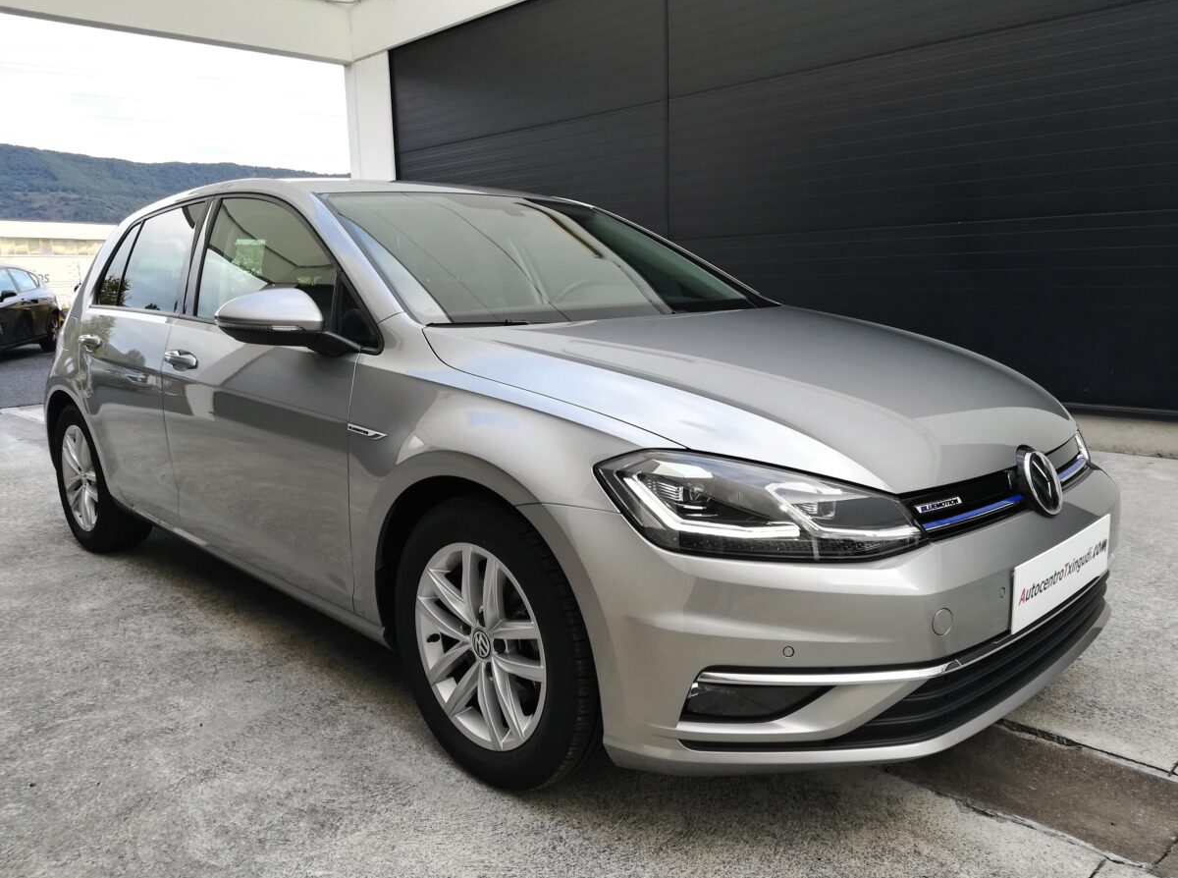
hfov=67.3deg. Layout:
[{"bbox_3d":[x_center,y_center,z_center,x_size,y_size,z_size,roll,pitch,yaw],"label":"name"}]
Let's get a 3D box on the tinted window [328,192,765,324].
[{"bbox_3d":[-0.089,-0.582,2.757,1.420,0.110,0.870,-10,43,-45],"label":"tinted window"}]

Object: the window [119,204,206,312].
[{"bbox_3d":[-1.471,-0.617,3.057,0.620,0.380,0.050,8,-9,43],"label":"window"}]

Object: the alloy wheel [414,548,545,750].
[{"bbox_3d":[-0.178,0.425,1.916,0.442,0.442,0.180,8,13,44],"label":"alloy wheel"}]

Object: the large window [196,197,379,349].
[{"bbox_3d":[-0.822,-0.487,2.424,1.110,0.471,0.050,8,-9,43],"label":"large window"}]

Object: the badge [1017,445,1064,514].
[{"bbox_3d":[0.942,0.094,1.866,0.148,0.150,0.045,-10,-11,-45],"label":"badge"}]

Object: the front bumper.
[{"bbox_3d":[0.753,0.289,2.087,0.660,0.520,1.790,8,13,43],"label":"front bumper"}]

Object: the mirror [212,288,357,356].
[{"bbox_3d":[-0.728,-0.281,2.124,0.230,0.165,0.240,8,13,43],"label":"mirror"}]

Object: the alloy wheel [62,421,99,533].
[{"bbox_3d":[-2.059,0.154,3.736,0.442,0.442,0.180,8,12,43],"label":"alloy wheel"}]

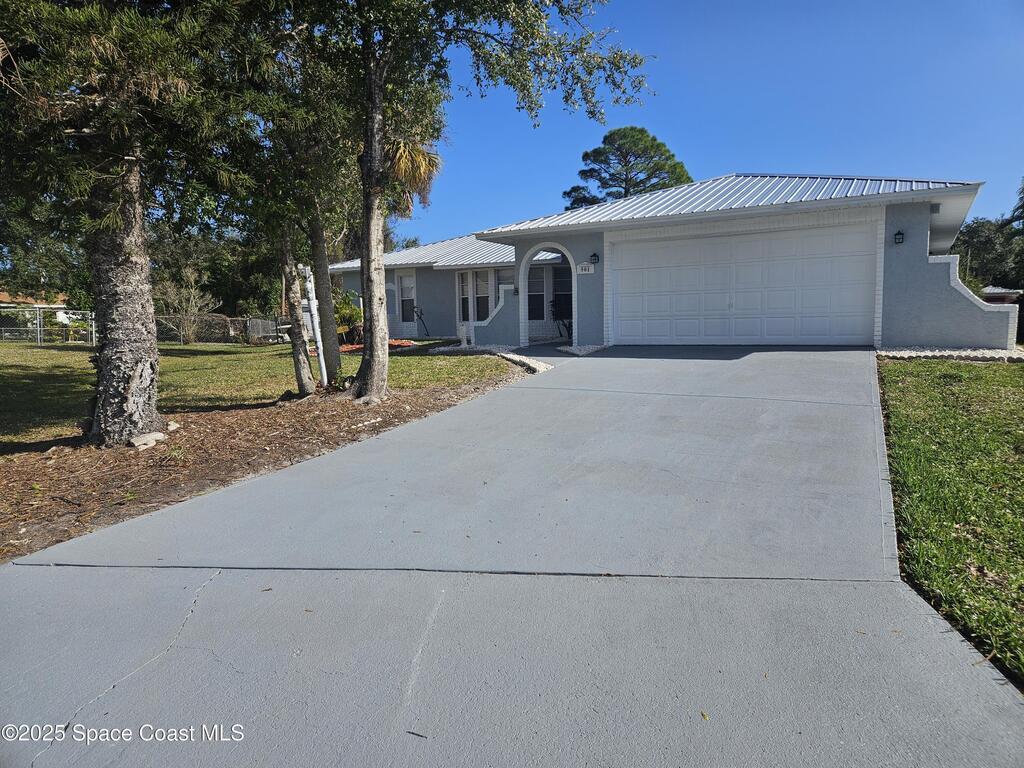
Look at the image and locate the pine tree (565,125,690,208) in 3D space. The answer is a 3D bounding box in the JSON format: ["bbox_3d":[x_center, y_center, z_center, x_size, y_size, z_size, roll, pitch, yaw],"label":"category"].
[{"bbox_3d":[8.006,-10.633,47.625,8.980,14.640,8.530,0,5,10],"label":"pine tree"}]

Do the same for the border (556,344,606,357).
[{"bbox_3d":[1.327,-0.726,13.931,1.050,0.180,1.250,2,6,31],"label":"border"}]

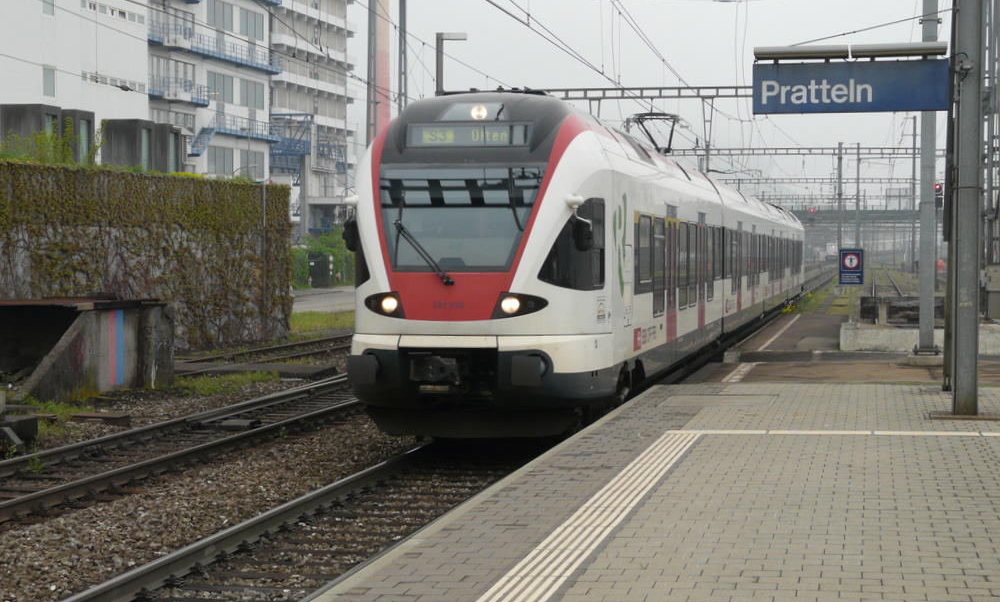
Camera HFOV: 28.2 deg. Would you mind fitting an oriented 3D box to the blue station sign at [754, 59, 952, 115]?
[{"bbox_3d":[3.807,-2.330,21.683,2.094,0.553,0.100,1,2,14],"label":"blue station sign"}]

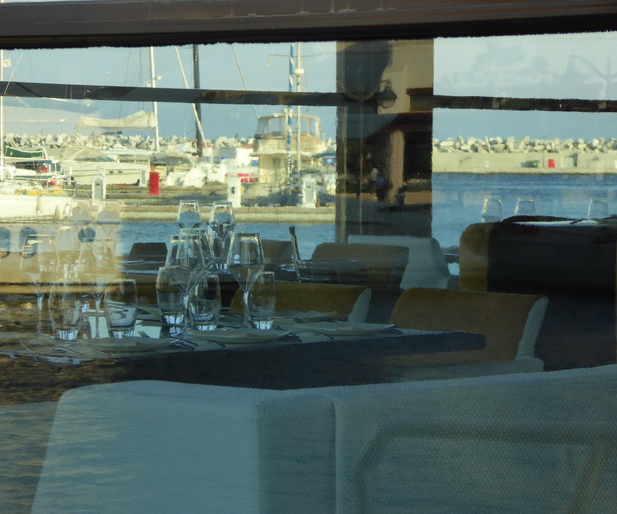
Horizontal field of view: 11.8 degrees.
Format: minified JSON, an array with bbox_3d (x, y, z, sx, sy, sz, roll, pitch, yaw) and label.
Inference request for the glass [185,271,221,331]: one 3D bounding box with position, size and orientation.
[{"bbox_3d":[-0.246,0.108,7.086,0.076,0.131,0.076,0,2,0],"label":"glass"}]

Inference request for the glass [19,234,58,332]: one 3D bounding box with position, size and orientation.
[{"bbox_3d":[-0.621,0.067,6.889,0.088,0.228,0.088,0,2,0],"label":"glass"}]

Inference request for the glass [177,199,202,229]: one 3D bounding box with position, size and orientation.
[{"bbox_3d":[-0.421,-0.084,10.595,0.088,0.228,0.088,0,2,0],"label":"glass"}]

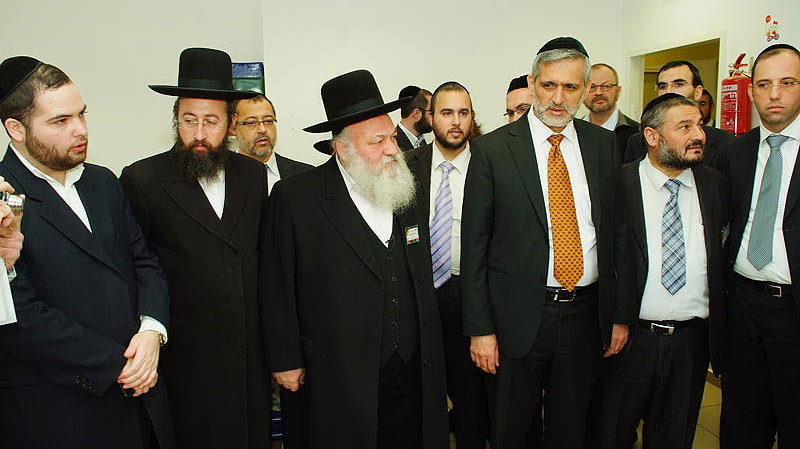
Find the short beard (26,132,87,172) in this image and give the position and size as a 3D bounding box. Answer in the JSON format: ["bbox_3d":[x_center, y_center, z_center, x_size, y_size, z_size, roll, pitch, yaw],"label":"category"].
[{"bbox_3d":[-0.762,-0.163,1.290,0.100,0.095,0.125,1,6,16],"label":"short beard"}]

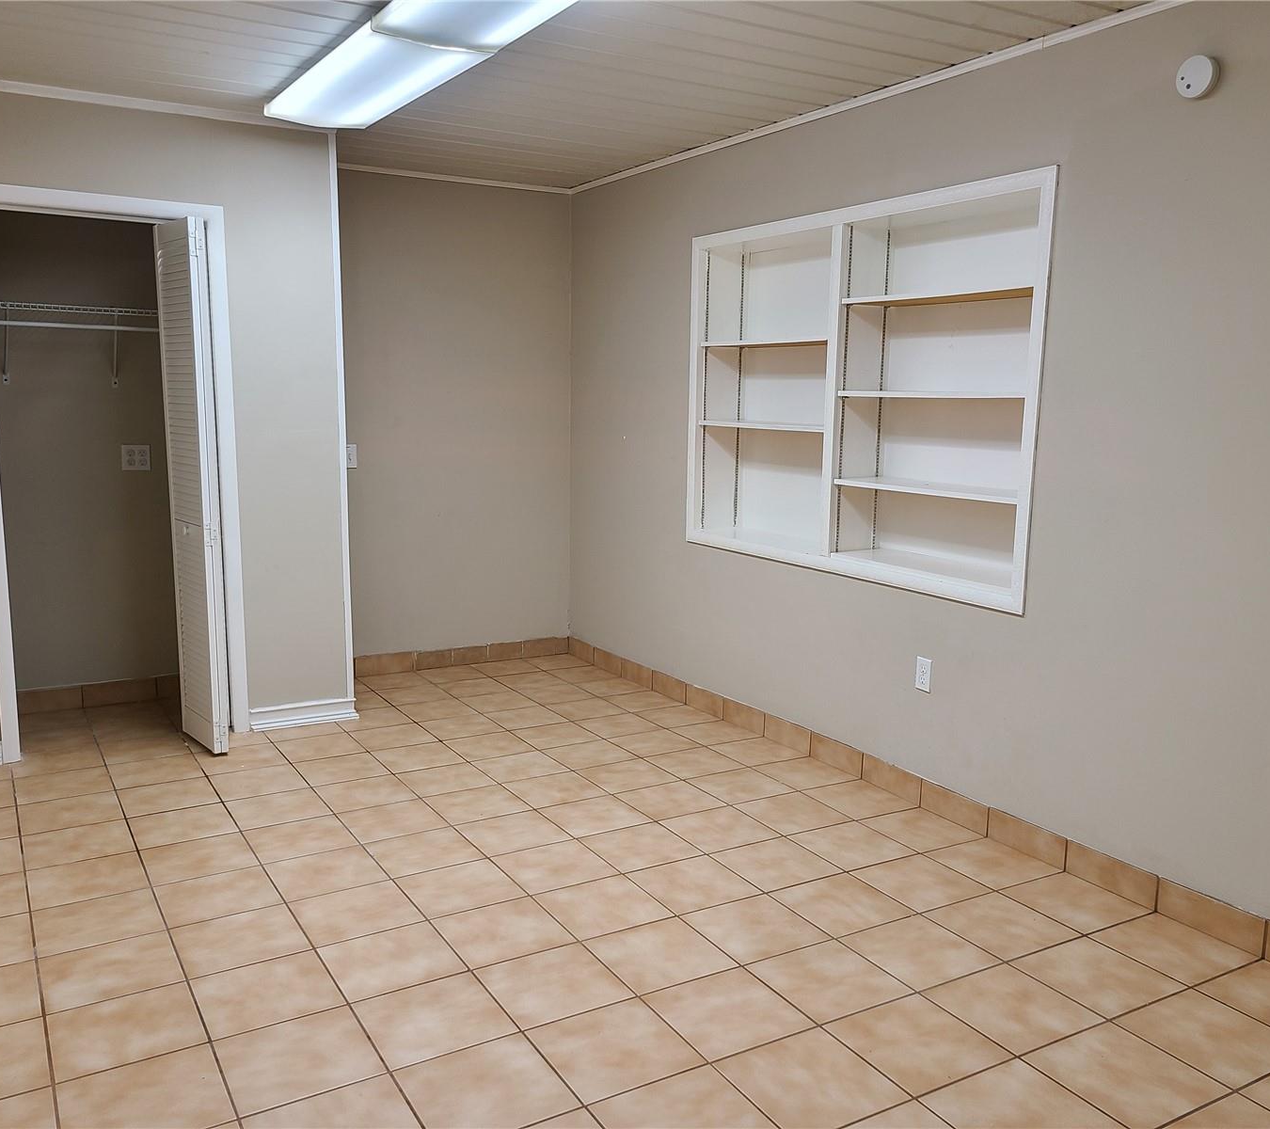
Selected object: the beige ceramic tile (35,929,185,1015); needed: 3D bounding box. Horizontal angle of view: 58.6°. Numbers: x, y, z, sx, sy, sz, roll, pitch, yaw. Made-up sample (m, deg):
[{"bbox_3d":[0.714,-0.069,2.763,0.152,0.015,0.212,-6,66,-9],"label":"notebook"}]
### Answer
[{"bbox_3d":[-1.296,1.006,2.795,0.300,0.010,0.300,-5,10,-30],"label":"beige ceramic tile"}]

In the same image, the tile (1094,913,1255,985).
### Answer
[{"bbox_3d":[1.410,1.008,2.972,0.285,0.010,0.300,-5,10,-30],"label":"tile"}]

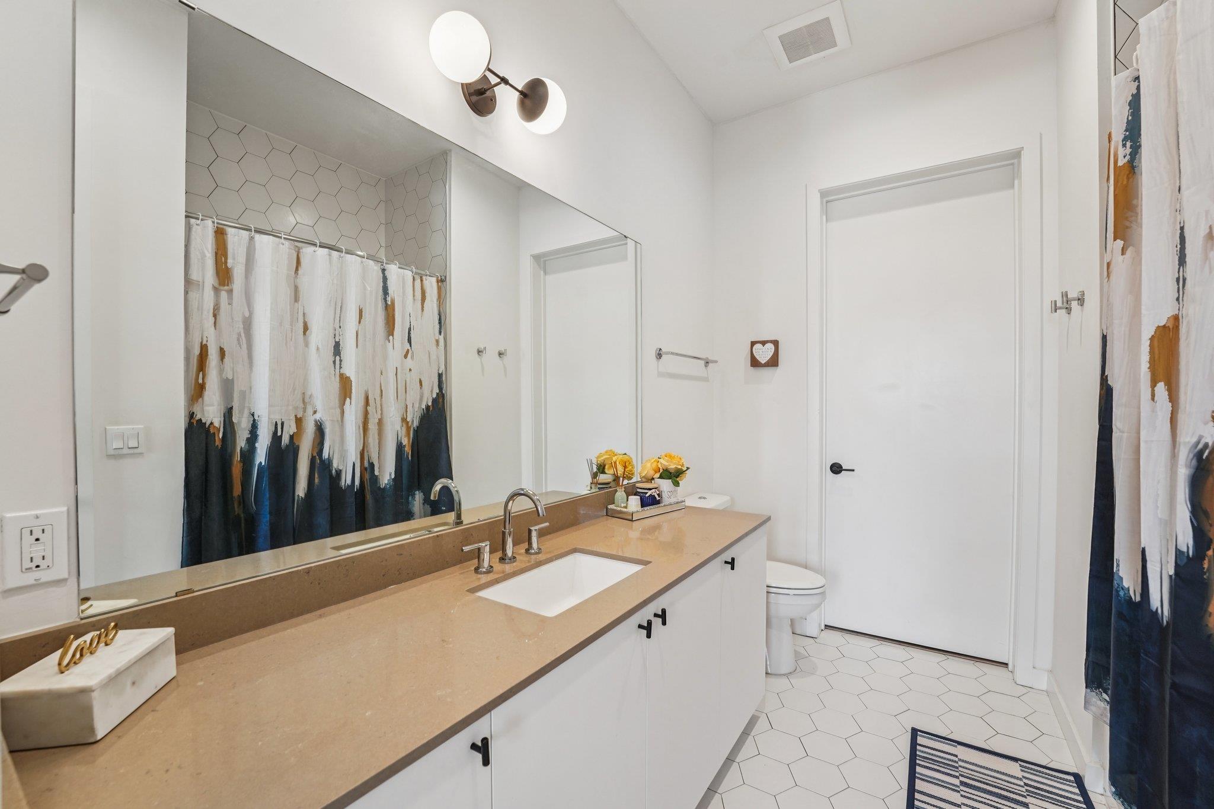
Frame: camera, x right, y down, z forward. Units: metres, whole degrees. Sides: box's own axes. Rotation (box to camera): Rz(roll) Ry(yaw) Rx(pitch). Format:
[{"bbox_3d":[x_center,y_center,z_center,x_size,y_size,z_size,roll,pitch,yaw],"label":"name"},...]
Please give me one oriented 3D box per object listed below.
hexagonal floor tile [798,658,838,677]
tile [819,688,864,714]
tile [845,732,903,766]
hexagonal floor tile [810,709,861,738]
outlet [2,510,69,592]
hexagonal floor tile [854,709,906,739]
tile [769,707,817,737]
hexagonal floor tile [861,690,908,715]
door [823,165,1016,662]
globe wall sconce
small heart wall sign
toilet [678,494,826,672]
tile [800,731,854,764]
[{"bbox_3d":[1.059,1.325,2.377,0.198,0.010,0.172,0,0,30],"label":"hexagonal floor tile"},{"bbox_3d":[1.028,1.304,2.063,0.200,0.010,0.174,0,0,35],"label":"tile"},{"bbox_3d":[1.009,1.301,1.776,0.200,0.010,0.174,0,0,35],"label":"tile"},{"bbox_3d":[0.947,1.325,1.957,0.198,0.010,0.172,0,0,30],"label":"hexagonal floor tile"},{"bbox_3d":[-0.882,0.222,0.729,0.008,0.114,0.068,0,0,36],"label":"outlet"},{"bbox_3d":[1.107,1.302,1.916,0.200,0.010,0.174,0,0,35],"label":"hexagonal floor tile"},{"bbox_3d":[0.755,1.303,1.931,0.200,0.010,0.174,0,0,35],"label":"tile"},{"bbox_3d":[1.223,1.325,2.090,0.198,0.010,0.172,0,0,30],"label":"hexagonal floor tile"},{"bbox_3d":[1.638,0.042,2.546,0.820,2.440,0.042,0,0,33],"label":"door"},{"bbox_3d":[-0.314,-0.917,1.349,0.210,0.150,0.450,0,0,36],"label":"globe wall sconce"},{"bbox_3d":[0.935,-0.303,2.807,0.150,0.153,0.040,0,0,30],"label":"small heart wall sign"},{"bbox_3d":[0.766,0.918,2.515,0.720,0.770,0.390,0,0,35],"label":"toilet"},{"bbox_3d":[0.832,1.301,1.783,0.200,0.010,0.174,0,0,35],"label":"tile"}]

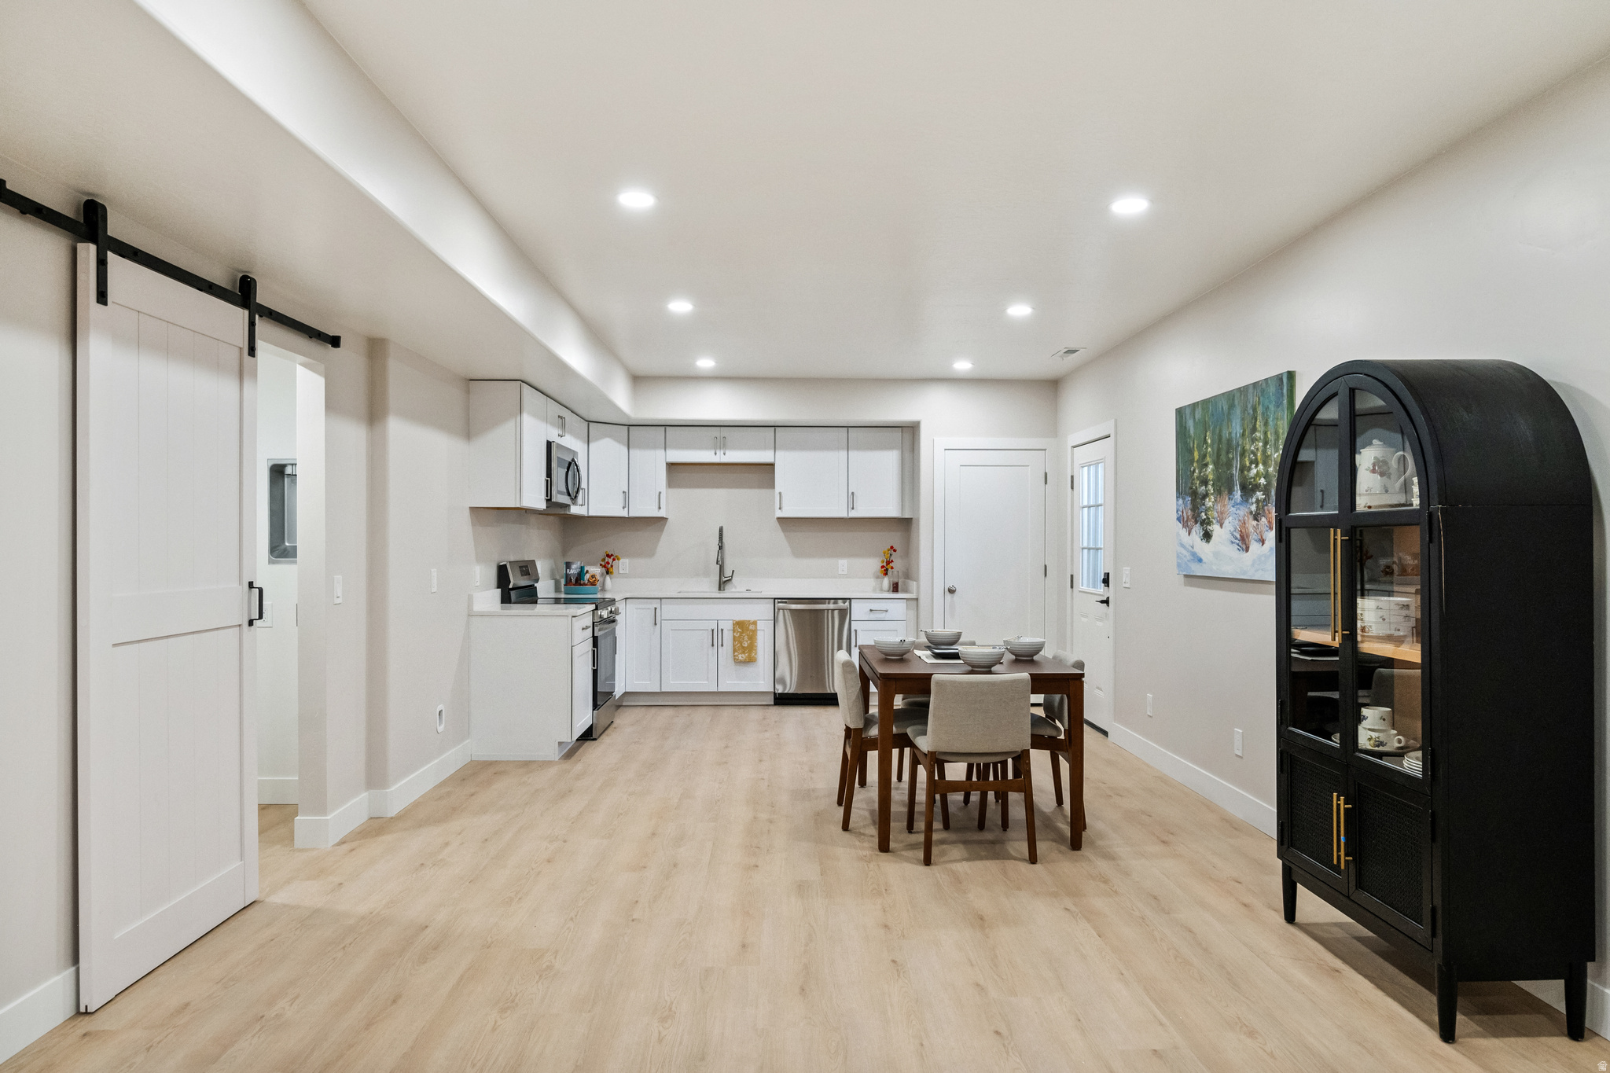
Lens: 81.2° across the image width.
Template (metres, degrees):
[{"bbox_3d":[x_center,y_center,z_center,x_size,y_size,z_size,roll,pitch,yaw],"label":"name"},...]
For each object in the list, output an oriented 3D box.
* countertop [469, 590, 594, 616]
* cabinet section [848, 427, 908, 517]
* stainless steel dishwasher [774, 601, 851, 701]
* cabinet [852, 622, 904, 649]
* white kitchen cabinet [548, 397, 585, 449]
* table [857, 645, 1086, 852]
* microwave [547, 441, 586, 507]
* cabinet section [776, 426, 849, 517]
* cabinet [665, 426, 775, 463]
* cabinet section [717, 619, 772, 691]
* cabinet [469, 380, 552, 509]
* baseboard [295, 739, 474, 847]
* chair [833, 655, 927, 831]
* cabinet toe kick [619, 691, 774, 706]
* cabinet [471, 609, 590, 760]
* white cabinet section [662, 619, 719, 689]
[{"bbox_3d":[-1.705,0.420,5.939,0.647,0.130,0.557,0,0,-1],"label":"countertop"},{"bbox_3d":[0.602,-0.550,8.070,0.475,0.765,0.330,0,0,-1],"label":"cabinet section"},{"bbox_3d":[0.060,0.939,7.868,0.620,0.865,0.600,0,0,-1],"label":"stainless steel dishwasher"},{"bbox_3d":[0.595,0.971,7.894,0.438,0.570,0.590,0,0,-1],"label":"cabinet"},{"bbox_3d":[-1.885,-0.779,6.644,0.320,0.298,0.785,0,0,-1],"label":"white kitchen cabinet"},{"bbox_3d":[0.745,0.969,4.562,0.878,0.760,1.117,0,0,-1],"label":"table"},{"bbox_3d":[-1.846,-0.426,6.602,0.390,0.400,0.755,0,0,-1],"label":"microwave"},{"bbox_3d":[0.062,-0.550,8.060,0.612,0.765,0.330,0,0,-1],"label":"cabinet section"},{"bbox_3d":[-0.709,-0.766,8.023,0.914,0.305,0.330,0,0,-1],"label":"cabinet"},{"bbox_3d":[-0.472,0.963,7.553,0.448,0.571,0.030,0,0,-1],"label":"cabinet section"},{"bbox_3d":[-1.871,-0.555,5.959,0.320,0.758,0.588,0,0,-1],"label":"cabinet"},{"bbox_3d":[-2.104,1.289,4.860,0.248,0.132,1.600,0,0,-1],"label":"baseboard"},{"bbox_3d":[0.427,0.961,4.540,0.535,0.785,0.480,0,0,-1],"label":"chair"},{"bbox_3d":[-0.878,1.311,7.623,1.235,0.118,0.020,0,0,-1],"label":"cabinet toe kick"},{"bbox_3d":[-1.711,0.923,5.948,0.635,0.876,0.533,0,0,-1],"label":"cabinet"},{"bbox_3d":[-0.931,0.961,7.570,0.451,0.577,0.022,0,0,-1],"label":"white cabinet section"}]

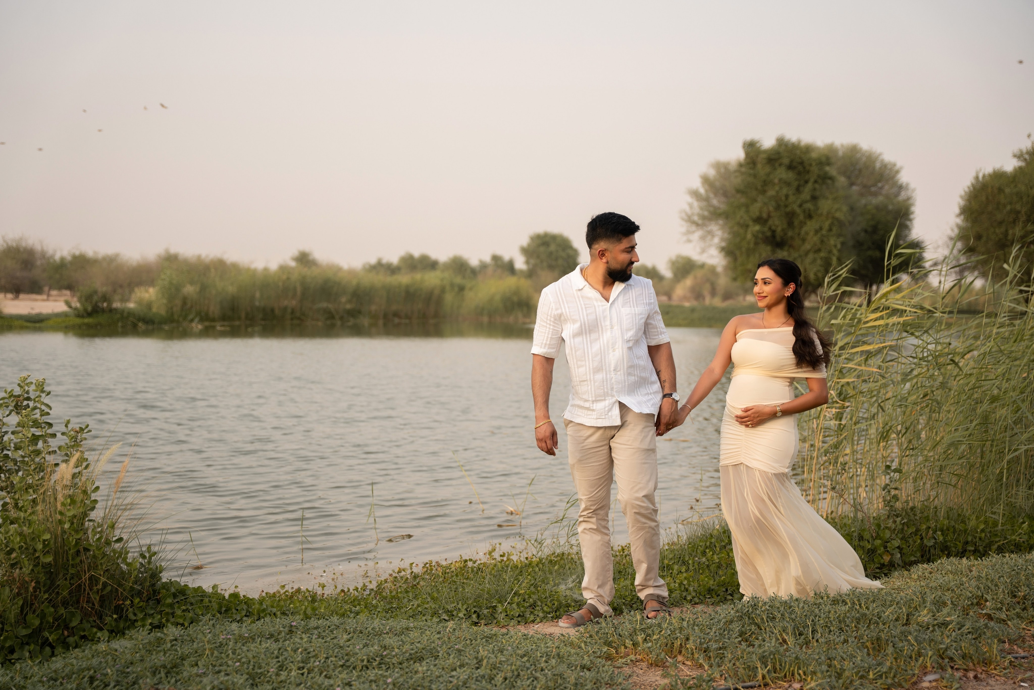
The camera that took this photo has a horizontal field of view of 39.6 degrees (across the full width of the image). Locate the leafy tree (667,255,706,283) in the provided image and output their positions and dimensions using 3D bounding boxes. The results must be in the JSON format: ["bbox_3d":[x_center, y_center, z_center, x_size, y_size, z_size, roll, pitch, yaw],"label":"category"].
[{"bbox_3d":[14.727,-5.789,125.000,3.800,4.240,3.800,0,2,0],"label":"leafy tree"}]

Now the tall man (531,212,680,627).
[{"bbox_3d":[0.385,0.311,6.250,0.630,1.780,0.420,0,2,-6],"label":"tall man"}]

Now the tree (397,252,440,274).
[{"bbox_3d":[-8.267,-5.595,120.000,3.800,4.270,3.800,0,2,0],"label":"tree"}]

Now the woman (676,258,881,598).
[{"bbox_3d":[1.237,0.379,6.780,0.800,1.610,0.550,1,3,22],"label":"woman"}]

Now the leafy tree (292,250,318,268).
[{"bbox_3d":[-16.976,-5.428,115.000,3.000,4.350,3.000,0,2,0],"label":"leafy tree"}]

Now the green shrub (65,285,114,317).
[{"bbox_3d":[-17.255,-1.745,58.000,2.000,1.400,1.800,0,2,0],"label":"green shrub"}]

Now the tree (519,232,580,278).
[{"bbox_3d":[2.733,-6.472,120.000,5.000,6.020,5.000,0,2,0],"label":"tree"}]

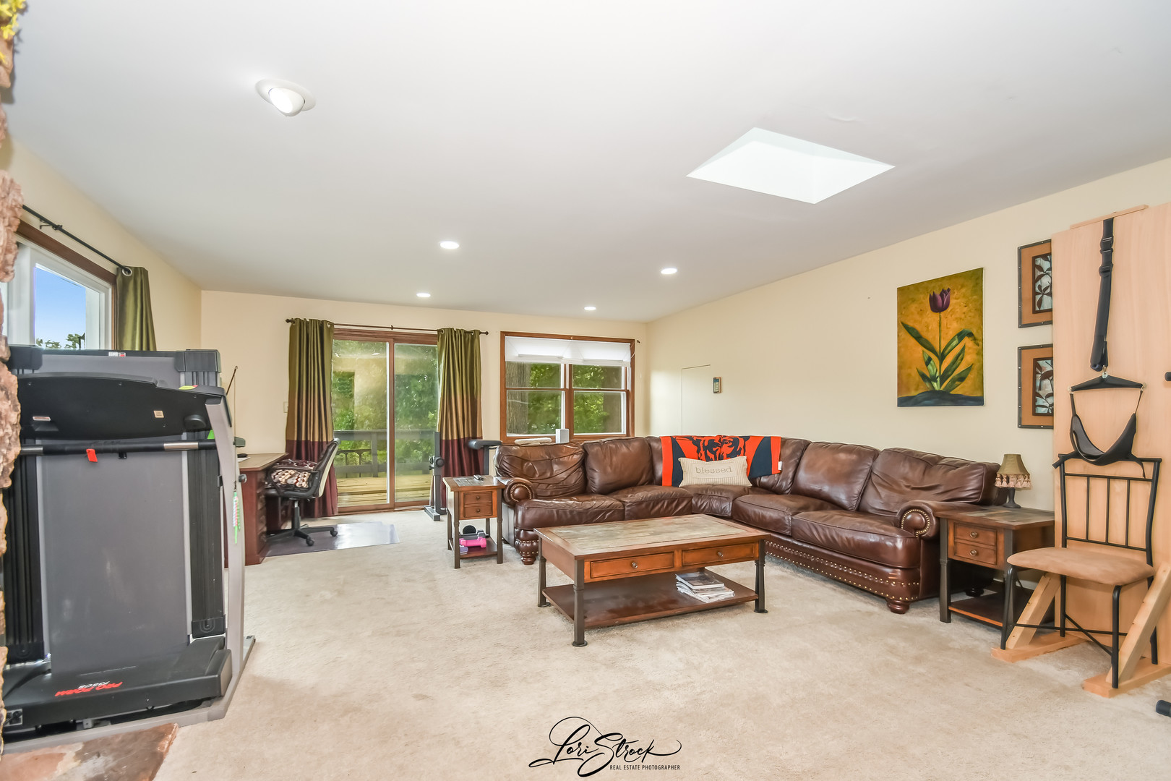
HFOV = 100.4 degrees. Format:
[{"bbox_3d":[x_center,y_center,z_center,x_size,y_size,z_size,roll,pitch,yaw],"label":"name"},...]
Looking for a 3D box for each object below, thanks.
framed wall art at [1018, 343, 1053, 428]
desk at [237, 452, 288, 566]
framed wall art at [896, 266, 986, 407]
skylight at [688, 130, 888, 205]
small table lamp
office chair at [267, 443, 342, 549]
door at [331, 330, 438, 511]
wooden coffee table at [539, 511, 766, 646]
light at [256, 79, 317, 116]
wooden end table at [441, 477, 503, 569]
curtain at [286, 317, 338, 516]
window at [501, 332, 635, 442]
[{"bbox_3d":[2.960,-0.025,3.075,0.030,0.540,0.390,1,-3,-25],"label":"framed wall art"},{"bbox_3d":[-3.186,1.014,4.344,0.740,0.740,1.600,1,-3,-25],"label":"desk"},{"bbox_3d":[2.667,-0.366,3.707,0.030,0.975,0.605,1,-3,-25],"label":"framed wall art"},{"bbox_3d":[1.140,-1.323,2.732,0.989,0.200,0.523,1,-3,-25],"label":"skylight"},{"bbox_3d":[2.458,0.521,2.823,0.155,0.300,0.155,1,-3,-25],"label":"small table lamp"},{"bbox_3d":[-2.653,0.923,4.558,0.680,0.925,0.620,0,-2,-19],"label":"office chair"},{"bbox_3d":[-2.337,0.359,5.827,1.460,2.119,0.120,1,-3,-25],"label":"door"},{"bbox_3d":[0.393,1.069,2.918,1.230,0.450,0.660,0,-2,-22],"label":"wooden coffee table"},{"bbox_3d":[-1.230,-1.189,2.000,0.210,0.080,0.210,1,-3,-25],"label":"light"},{"bbox_3d":[-0.914,1.050,3.998,0.410,0.595,0.610,0,-2,-21],"label":"wooden end table"},{"bbox_3d":[-3.028,0.296,5.402,0.492,2.199,0.150,1,-3,-25],"label":"curtain"},{"bbox_3d":[-0.195,-0.030,6.850,2.038,1.466,0.110,1,-3,-25],"label":"window"}]

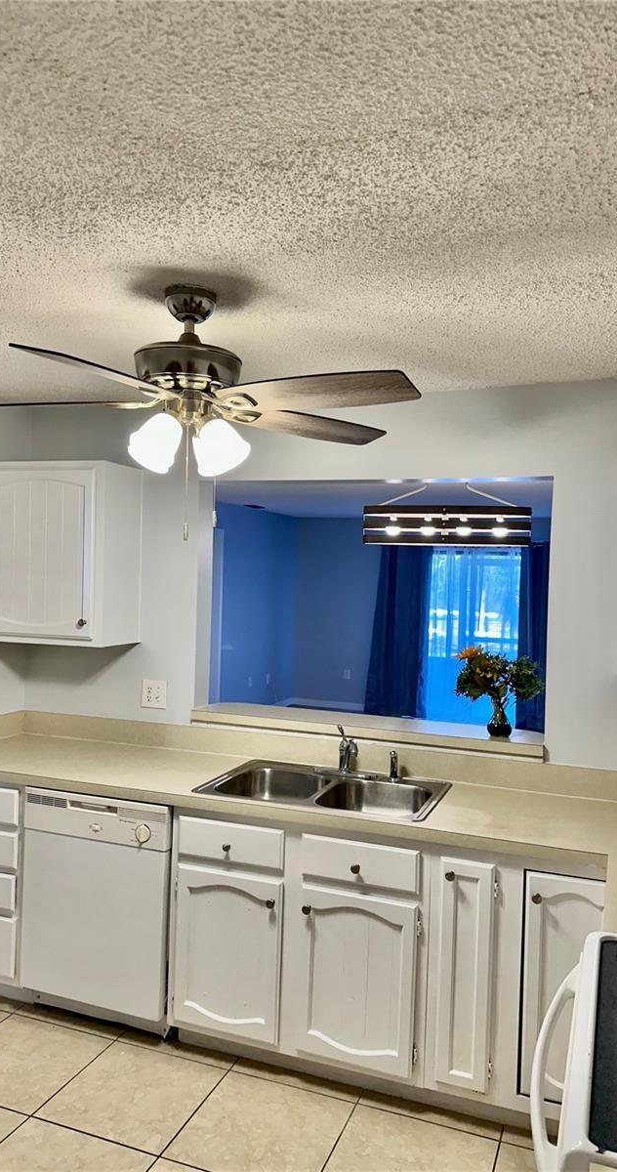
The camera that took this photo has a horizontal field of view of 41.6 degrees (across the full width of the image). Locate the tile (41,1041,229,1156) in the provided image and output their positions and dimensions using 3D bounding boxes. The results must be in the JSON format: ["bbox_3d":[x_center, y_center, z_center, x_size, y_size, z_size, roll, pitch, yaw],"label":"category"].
[{"bbox_3d":[-0.559,1.634,2.617,0.451,0.010,0.451,2,1,21],"label":"tile"}]

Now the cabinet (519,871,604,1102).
[{"bbox_3d":[0.827,1.169,2.589,0.265,0.680,0.530,2,1,21],"label":"cabinet"}]

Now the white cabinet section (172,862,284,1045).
[{"bbox_3d":[-0.179,1.236,2.966,0.400,0.565,0.530,2,1,21],"label":"white cabinet section"}]

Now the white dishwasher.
[{"bbox_3d":[-0.665,1.154,3.186,0.608,0.808,0.600,2,1,21],"label":"white dishwasher"}]

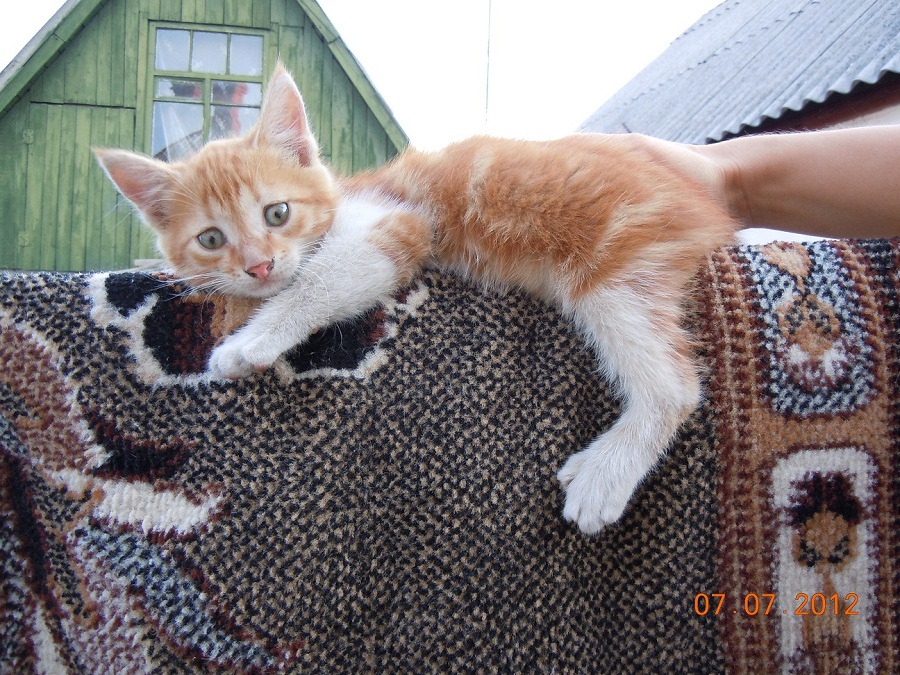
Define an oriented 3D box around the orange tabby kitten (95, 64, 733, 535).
[{"bbox_3d":[-0.013,-0.019,0.388,0.295,0.215,0.130,2,1,-10],"label":"orange tabby kitten"}]

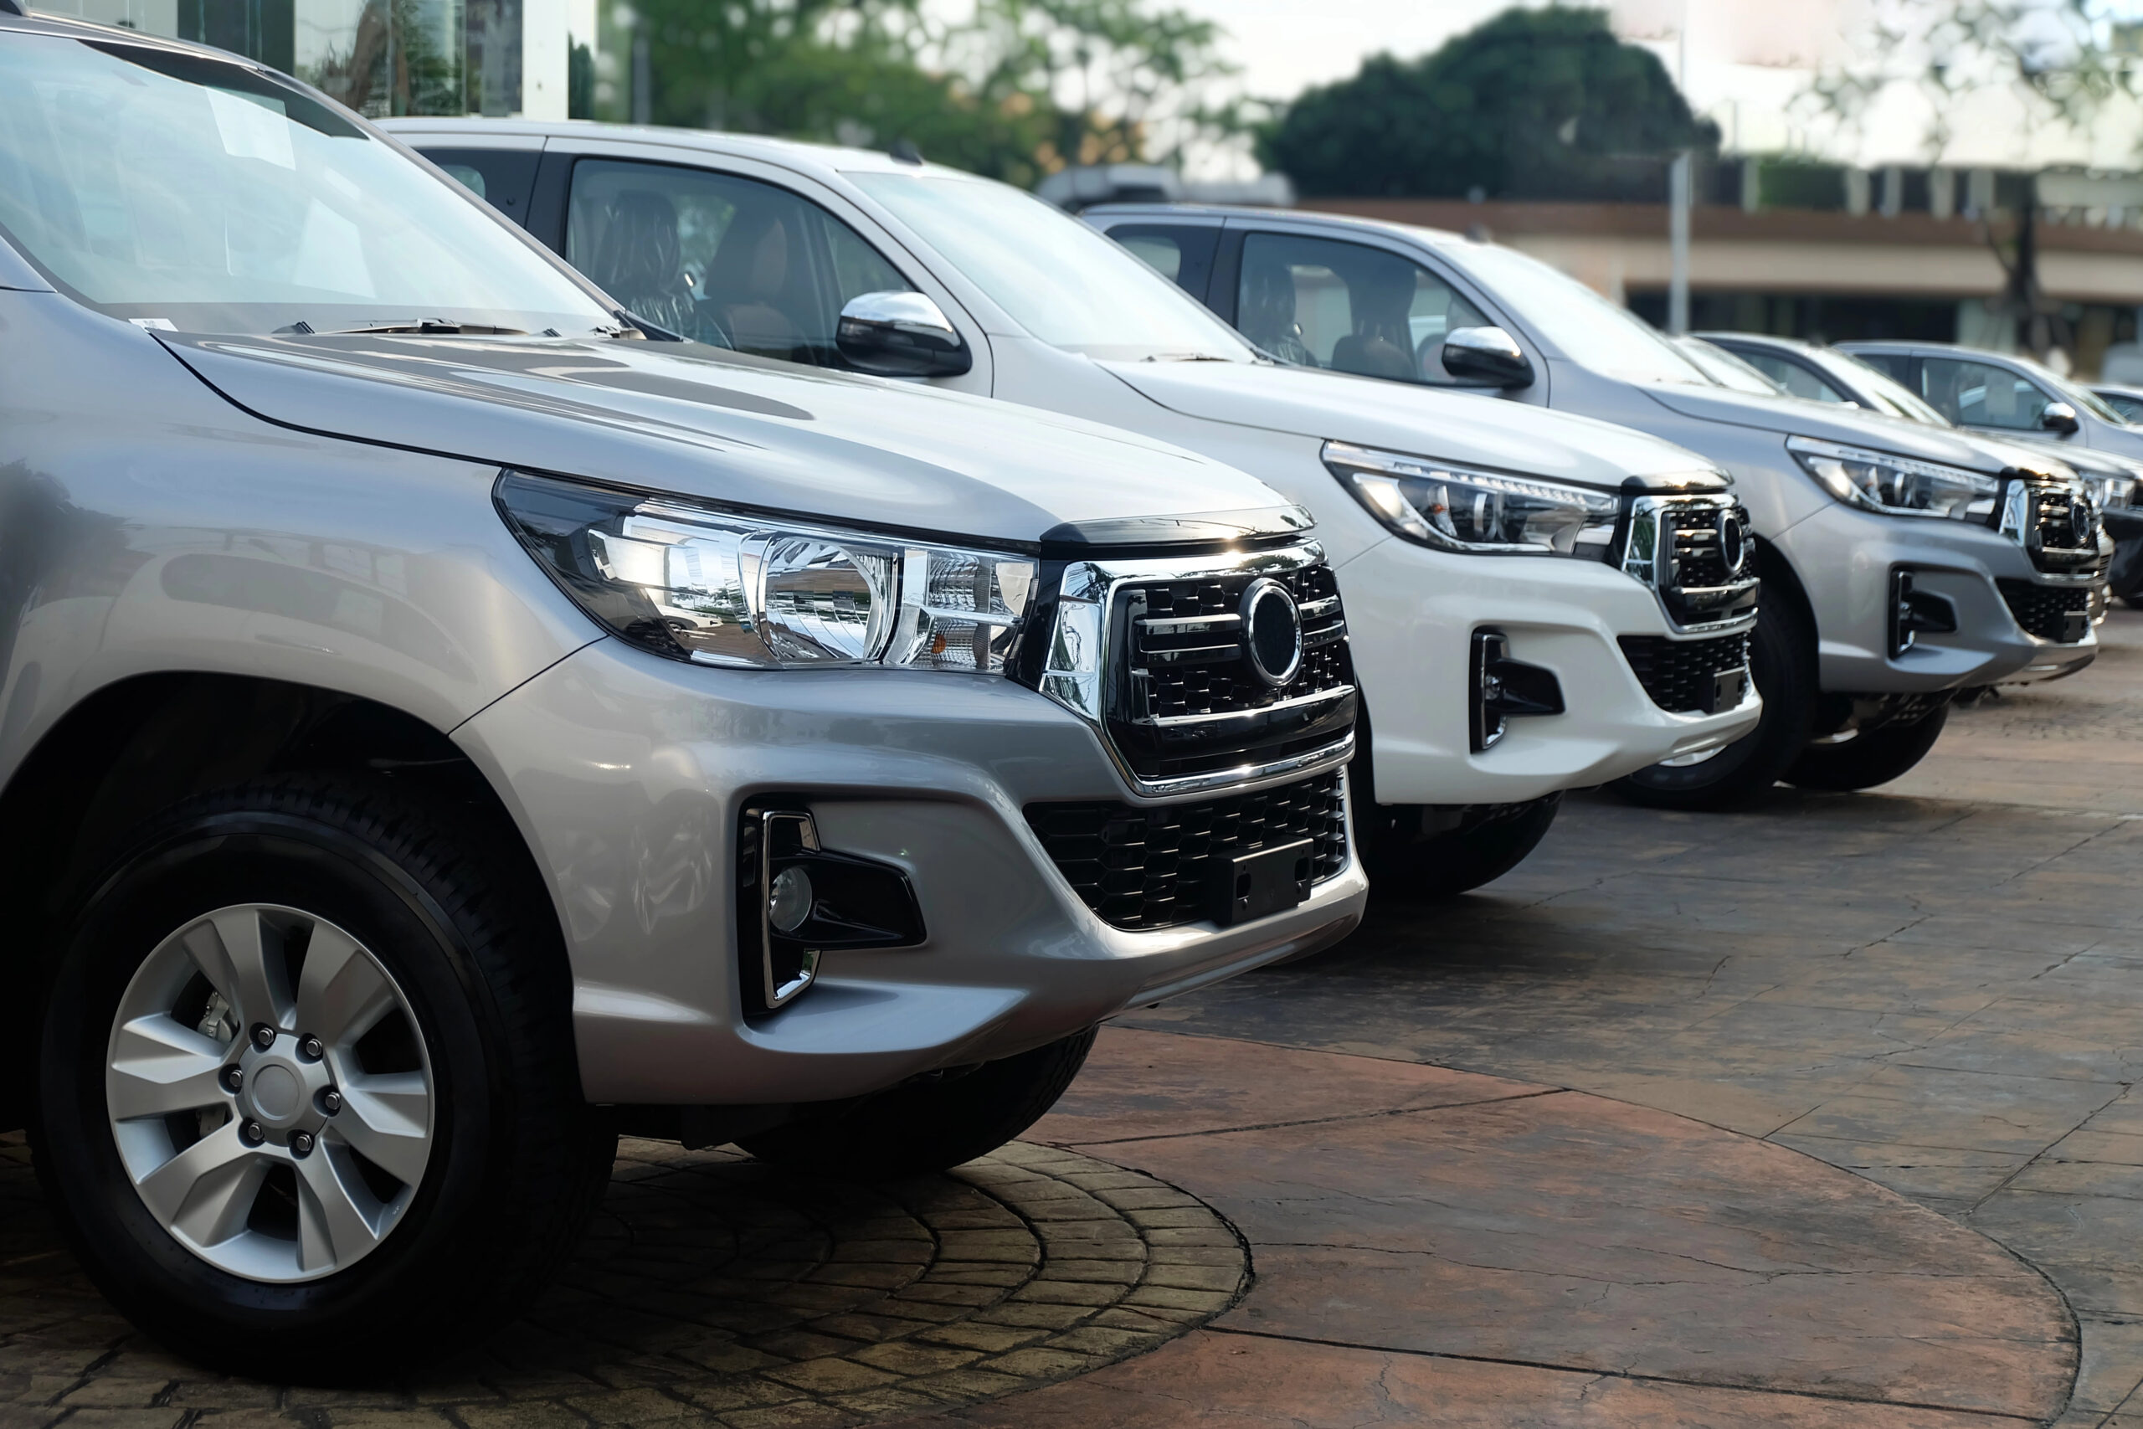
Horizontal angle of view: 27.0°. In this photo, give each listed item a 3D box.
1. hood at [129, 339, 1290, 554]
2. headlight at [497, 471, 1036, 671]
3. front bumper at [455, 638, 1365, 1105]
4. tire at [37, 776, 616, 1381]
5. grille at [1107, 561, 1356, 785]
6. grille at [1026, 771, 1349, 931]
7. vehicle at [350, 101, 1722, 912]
[{"bbox_3d":[-0.298,-0.385,6.011,1.200,0.290,1.600,2,4,24],"label":"hood"},{"bbox_3d":[-0.359,-0.176,5.370,0.545,0.235,0.390,2,4,24],"label":"headlight"},{"bbox_3d":[-0.027,0.128,5.932,0.710,0.540,1.840,2,4,24],"label":"front bumper"},{"bbox_3d":[-0.925,0.438,5.515,0.776,0.776,0.265,2,4,24],"label":"tire"},{"bbox_3d":[0.211,-0.071,5.811,0.130,0.285,0.840,2,4,24],"label":"grille"},{"bbox_3d":[0.207,0.160,5.832,0.120,0.190,1.060,2,4,24],"label":"grille"},{"bbox_3d":[-1.002,-0.471,10.750,5.330,1.815,1.860,2,4,22],"label":"vehicle"}]

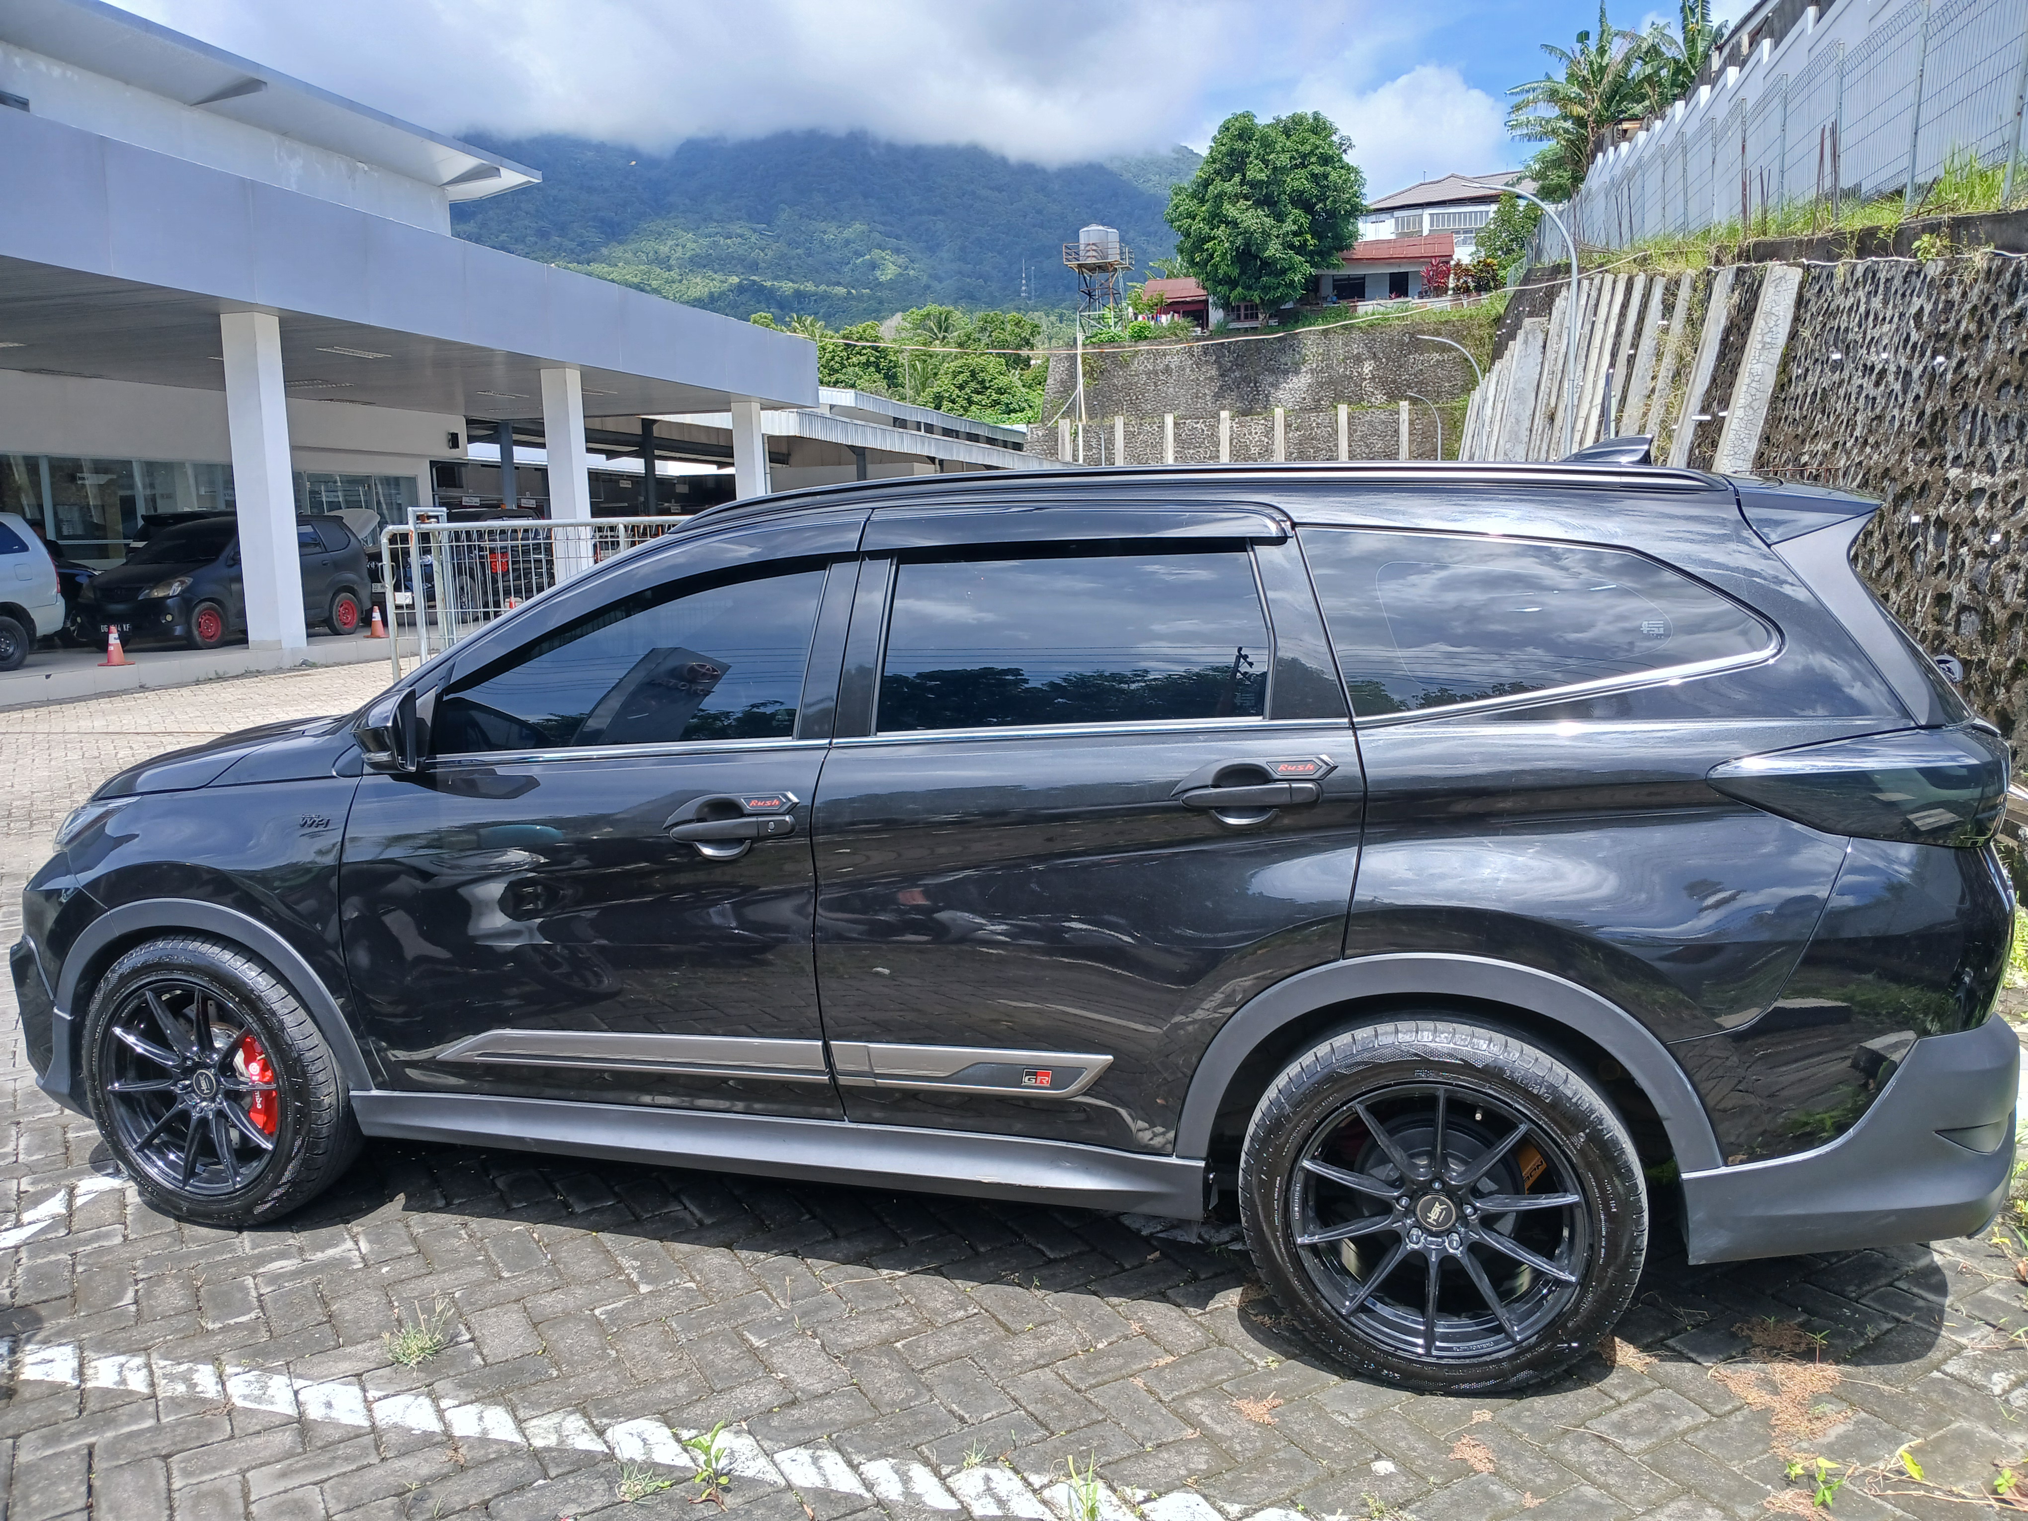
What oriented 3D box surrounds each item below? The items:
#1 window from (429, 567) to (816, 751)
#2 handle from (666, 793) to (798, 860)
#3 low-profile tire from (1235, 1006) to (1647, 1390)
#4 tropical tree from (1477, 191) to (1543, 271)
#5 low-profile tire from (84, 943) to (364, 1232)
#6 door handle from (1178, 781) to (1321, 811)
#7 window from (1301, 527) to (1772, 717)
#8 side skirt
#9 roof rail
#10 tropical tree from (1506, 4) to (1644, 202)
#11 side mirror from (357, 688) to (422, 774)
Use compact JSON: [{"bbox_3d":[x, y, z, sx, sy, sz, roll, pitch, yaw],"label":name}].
[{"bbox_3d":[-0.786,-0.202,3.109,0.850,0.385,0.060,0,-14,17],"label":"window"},{"bbox_3d":[-0.539,0.126,2.966,0.270,0.125,0.055,1,7,17],"label":"handle"},{"bbox_3d":[0.758,0.780,2.726,0.670,0.660,0.225,1,7,17],"label":"low-profile tire"},{"bbox_3d":[24.456,-25.939,75.000,2.900,4.200,2.900,-2,7,0],"label":"tropical tree"},{"bbox_3d":[-1.810,0.721,3.509,0.670,0.660,0.225,1,7,18],"label":"low-profile tire"},{"bbox_3d":[0.410,0.059,2.661,0.240,0.048,0.055,1,7,17],"label":"door handle"},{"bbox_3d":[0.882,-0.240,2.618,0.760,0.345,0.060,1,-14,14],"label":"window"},{"bbox_3d":[-0.527,0.770,3.057,1.850,0.125,0.100,0,6,17],"label":"side skirt"},{"bbox_3d":[0.246,-0.514,2.903,2.030,0.105,0.065,0,6,17],"label":"roof rail"},{"bbox_3d":[18.437,-21.505,50.000,4.200,6.100,4.100,-2,7,0],"label":"tropical tree"},{"bbox_3d":[-1.271,-0.056,3.091,0.120,0.165,0.190,-1,6,0],"label":"side mirror"}]

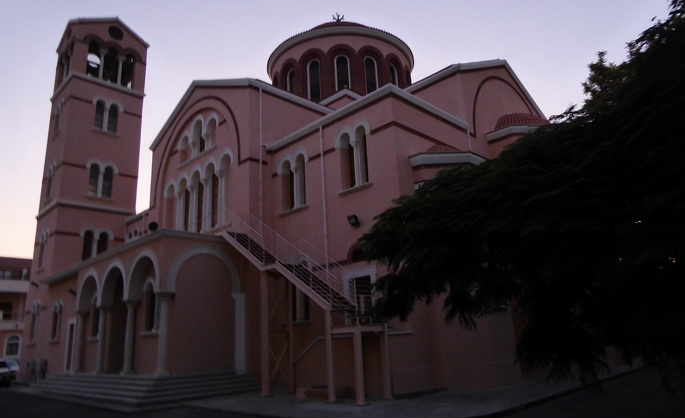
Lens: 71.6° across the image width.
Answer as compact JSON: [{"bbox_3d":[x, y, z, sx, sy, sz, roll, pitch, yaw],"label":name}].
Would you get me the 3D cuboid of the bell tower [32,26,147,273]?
[{"bbox_3d":[-18.960,-3.053,36.088,5.105,23.124,5.412,11,-20,-42],"label":"bell tower"}]

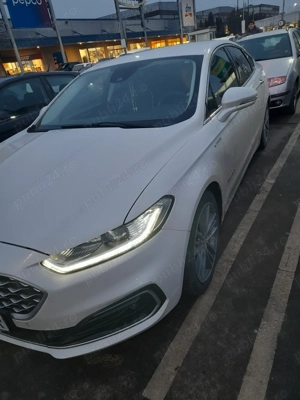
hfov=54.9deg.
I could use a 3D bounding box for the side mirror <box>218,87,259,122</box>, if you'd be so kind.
[{"bbox_3d":[0.633,-0.678,2.032,0.250,0.200,0.200,5,30,27],"label":"side mirror"}]

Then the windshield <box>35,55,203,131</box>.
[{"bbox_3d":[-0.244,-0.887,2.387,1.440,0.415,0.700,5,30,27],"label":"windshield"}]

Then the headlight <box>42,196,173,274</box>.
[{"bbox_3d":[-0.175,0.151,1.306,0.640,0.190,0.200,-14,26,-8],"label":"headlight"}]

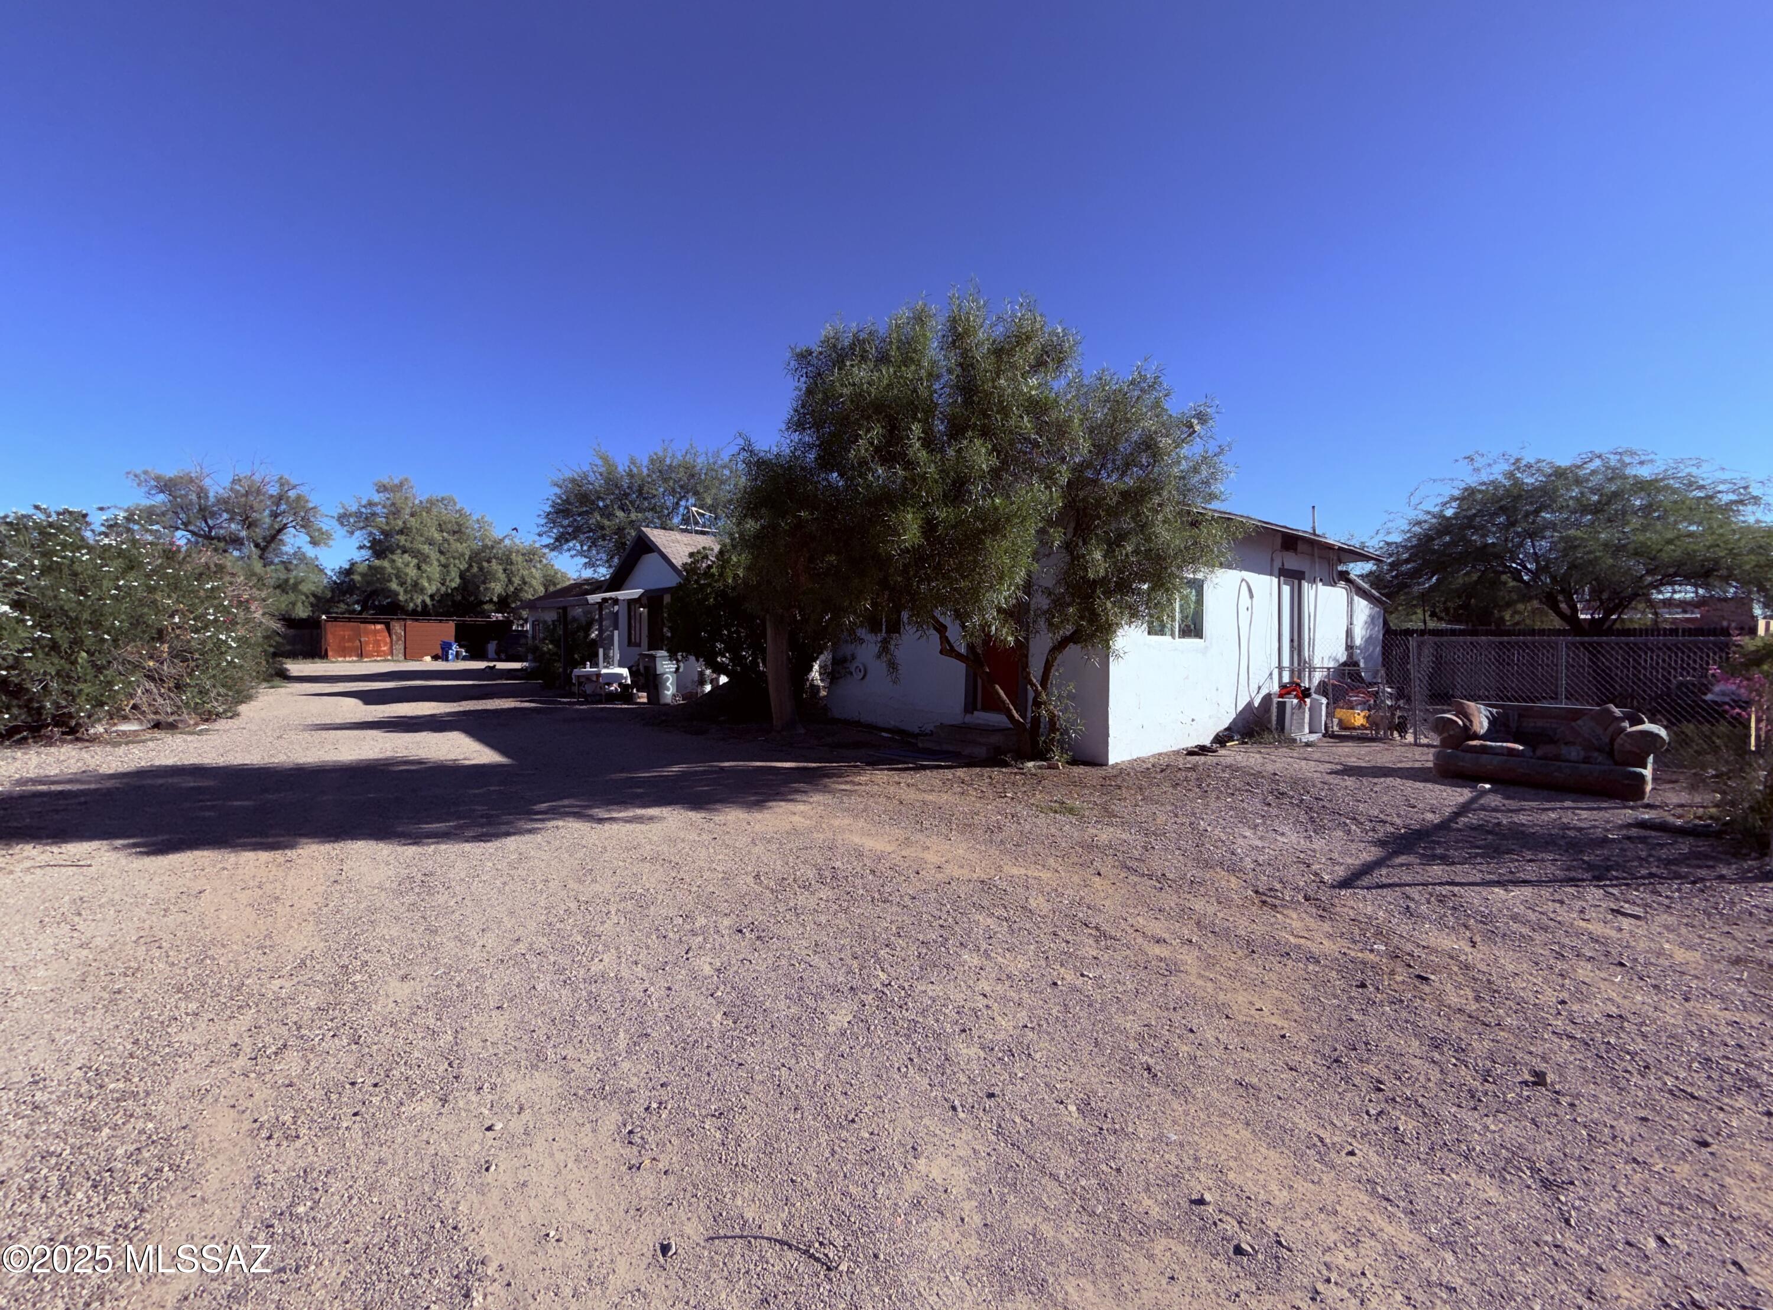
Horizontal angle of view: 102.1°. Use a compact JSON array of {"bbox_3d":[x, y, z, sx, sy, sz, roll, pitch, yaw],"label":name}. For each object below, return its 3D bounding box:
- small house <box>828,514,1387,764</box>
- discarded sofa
[{"bbox_3d":[4.491,-0.519,13.351,10.200,3.300,6.100,-1,2,-41],"label":"small house"},{"bbox_3d":[6.600,0.897,7.190,0.900,0.790,1.670,-1,2,-43],"label":"discarded sofa"}]

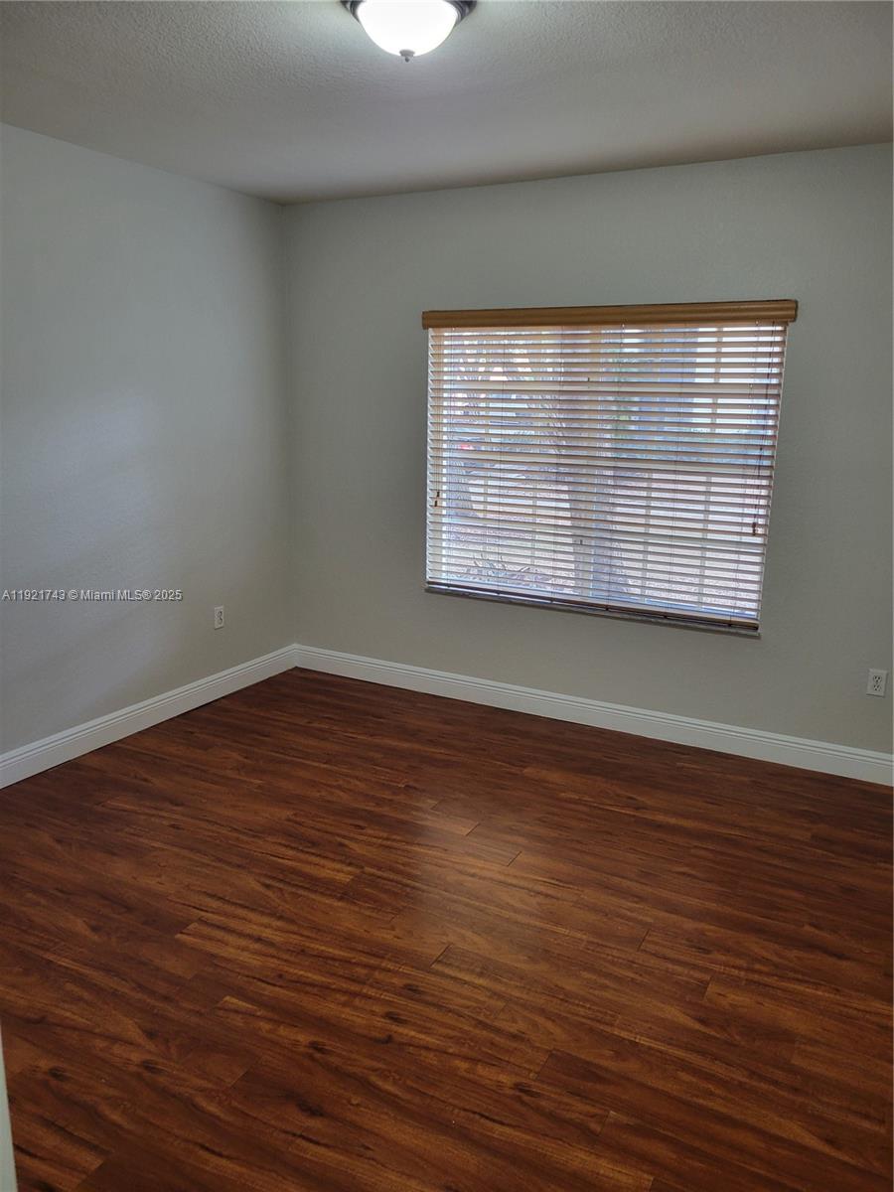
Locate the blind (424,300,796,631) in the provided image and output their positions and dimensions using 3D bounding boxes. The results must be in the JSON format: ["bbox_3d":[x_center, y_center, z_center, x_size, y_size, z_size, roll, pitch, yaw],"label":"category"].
[{"bbox_3d":[0.673,-0.645,4.309,1.785,1.423,0.080,8,15,28],"label":"blind"}]

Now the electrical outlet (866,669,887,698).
[{"bbox_3d":[1.851,0.376,3.852,0.071,0.115,0.010,8,15,28],"label":"electrical outlet"}]

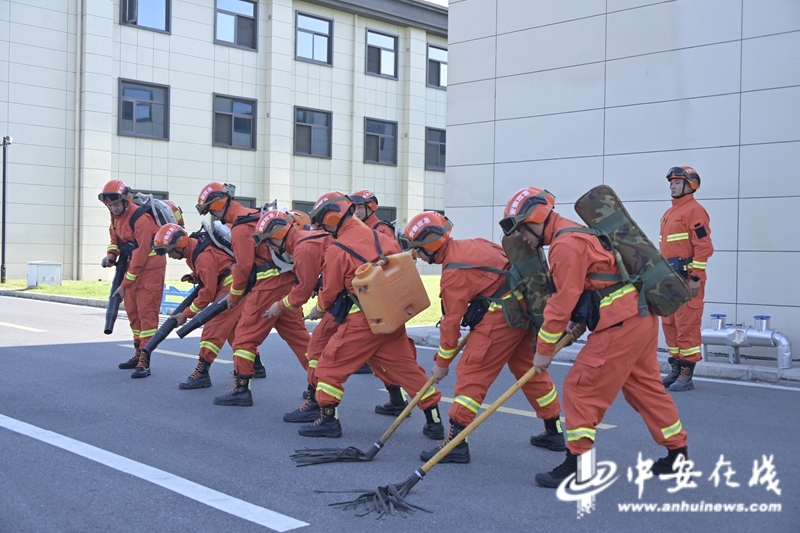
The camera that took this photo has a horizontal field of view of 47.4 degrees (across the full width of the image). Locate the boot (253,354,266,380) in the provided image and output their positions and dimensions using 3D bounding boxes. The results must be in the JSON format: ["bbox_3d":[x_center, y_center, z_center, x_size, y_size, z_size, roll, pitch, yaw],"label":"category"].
[{"bbox_3d":[-1.253,0.818,7.680,0.290,0.235,0.110,1,1,15],"label":"boot"}]

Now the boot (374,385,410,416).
[{"bbox_3d":[-0.053,0.868,6.020,0.280,0.215,0.110,1,1,26],"label":"boot"}]

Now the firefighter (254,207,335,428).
[{"bbox_3d":[-0.440,0.301,5.860,0.930,1.340,0.600,1,1,12],"label":"firefighter"}]

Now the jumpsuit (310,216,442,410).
[{"bbox_3d":[-0.130,0.260,5.350,0.670,1.105,0.560,1,1,22],"label":"jumpsuit"}]

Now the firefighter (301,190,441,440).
[{"bbox_3d":[-0.165,0.267,5.350,0.780,1.430,0.600,1,1,22],"label":"firefighter"}]

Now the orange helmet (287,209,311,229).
[{"bbox_3d":[-0.708,-0.295,6.350,0.270,0.210,0.230,1,1,12],"label":"orange helmet"}]

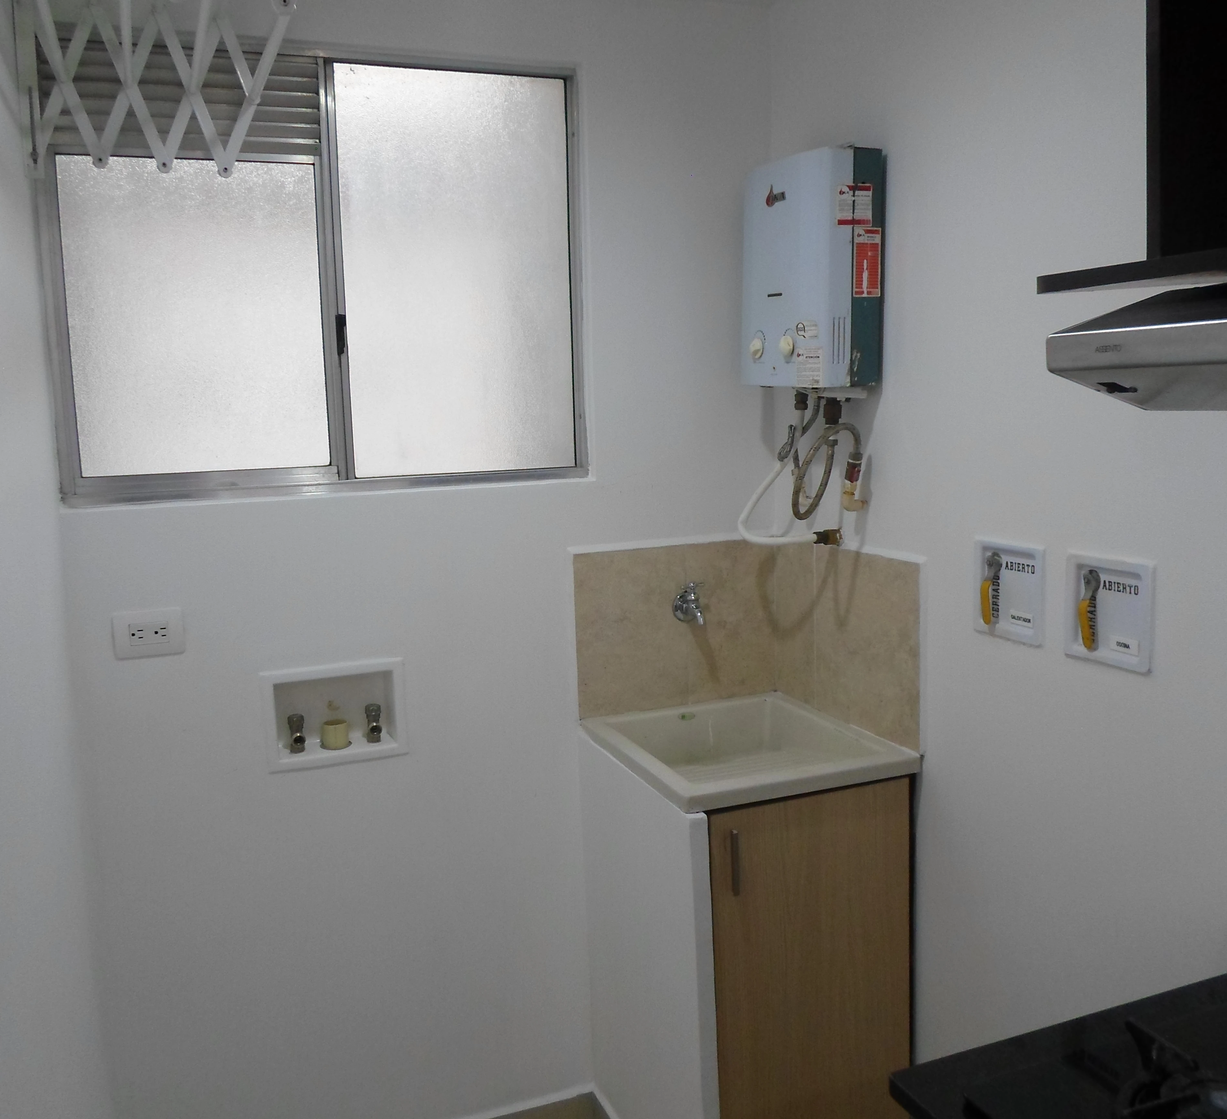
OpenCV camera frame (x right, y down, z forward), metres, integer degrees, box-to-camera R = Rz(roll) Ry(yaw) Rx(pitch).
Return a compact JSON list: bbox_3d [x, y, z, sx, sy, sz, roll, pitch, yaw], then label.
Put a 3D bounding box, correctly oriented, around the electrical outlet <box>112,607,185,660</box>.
[{"bbox_3d":[-0.821,0.132,1.904,0.115,0.081,0.012,-4,8,-20],"label":"electrical outlet"}]

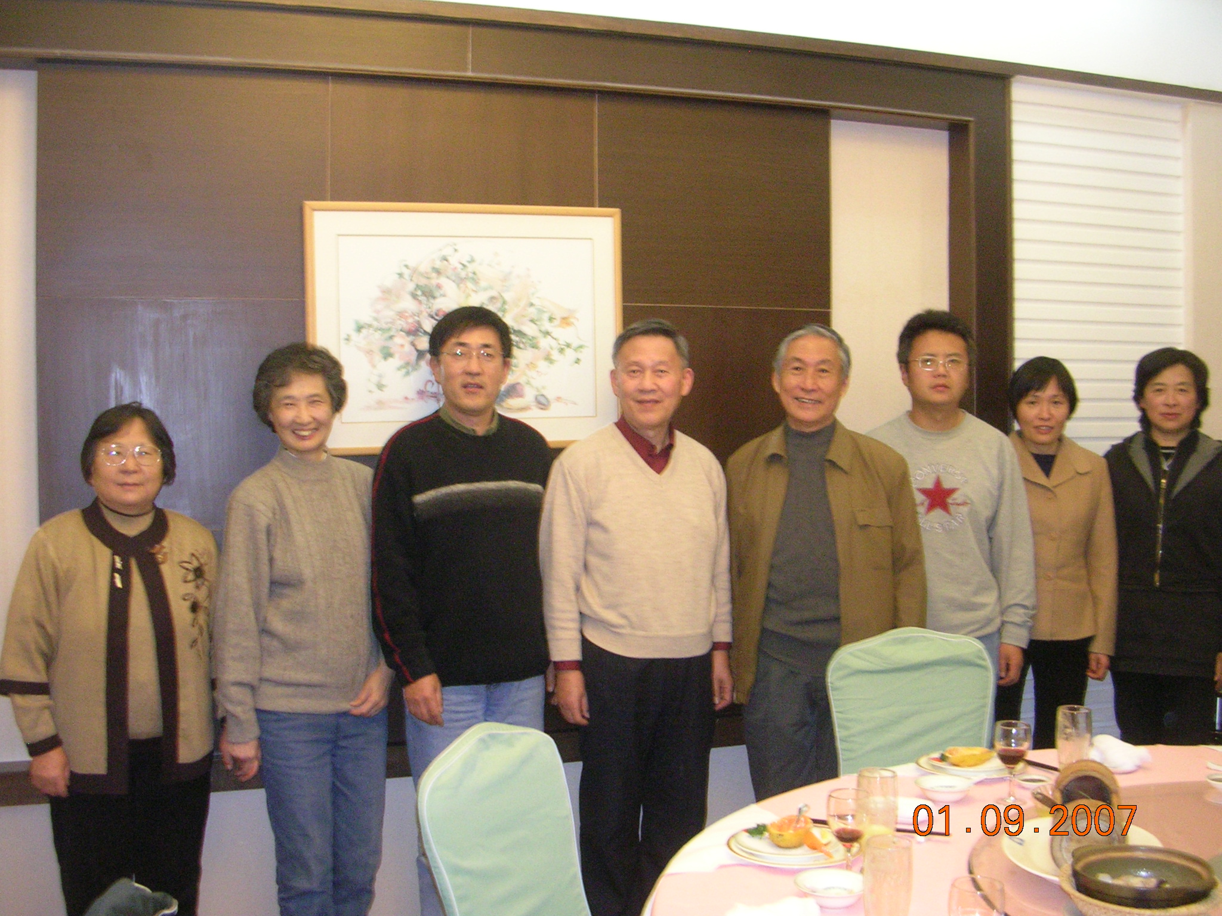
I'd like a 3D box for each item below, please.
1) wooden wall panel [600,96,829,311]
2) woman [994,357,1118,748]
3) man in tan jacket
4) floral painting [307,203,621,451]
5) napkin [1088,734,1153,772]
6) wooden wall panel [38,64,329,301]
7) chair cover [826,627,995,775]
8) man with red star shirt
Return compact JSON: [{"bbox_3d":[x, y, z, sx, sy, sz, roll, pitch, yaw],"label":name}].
[{"bbox_3d":[0.297,-0.732,3.845,0.725,0.590,0.040,-1,2,-19],"label":"wooden wall panel"},{"bbox_3d":[1.131,0.551,3.450,0.410,1.610,0.280,0,2,16],"label":"woman"},{"bbox_3d":[0.497,0.532,3.100,0.480,1.680,0.290,0,2,15],"label":"man in tan jacket"},{"bbox_3d":[-0.396,-0.347,3.590,0.860,0.650,0.035,-1,2,-19],"label":"floral painting"},{"bbox_3d":[1.031,0.601,2.720,0.130,0.055,0.110,1,2,18],"label":"napkin"},{"bbox_3d":[-1.069,-0.690,3.350,0.710,0.575,0.040,-1,2,-19],"label":"wooden wall panel"},{"bbox_3d":[0.770,0.870,2.900,0.440,0.970,0.540,-1,2,-15],"label":"chair cover"},{"bbox_3d":[0.848,0.495,3.370,0.470,1.730,0.290,0,2,16],"label":"man with red star shirt"}]

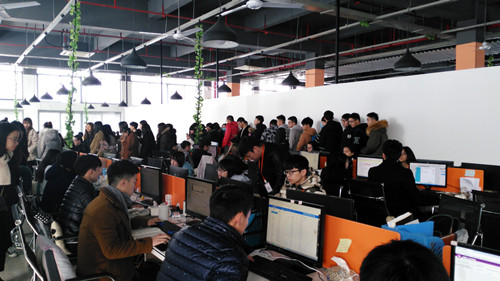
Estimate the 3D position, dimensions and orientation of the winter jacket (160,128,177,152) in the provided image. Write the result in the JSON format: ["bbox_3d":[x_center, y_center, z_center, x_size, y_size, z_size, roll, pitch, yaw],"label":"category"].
[{"bbox_3d":[-2.016,0.049,8.800,0.380,0.750,0.500,-1,2,-6],"label":"winter jacket"}]

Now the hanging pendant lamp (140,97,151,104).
[{"bbox_3d":[-3.255,-1.252,11.200,0.320,0.250,0.320,-5,5,-38],"label":"hanging pendant lamp"}]

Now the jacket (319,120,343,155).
[{"bbox_3d":[1.451,0.009,6.450,0.520,0.750,0.360,-1,3,-23],"label":"jacket"}]

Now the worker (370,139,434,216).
[{"bbox_3d":[1.673,0.686,3.933,0.800,1.390,0.580,-5,5,-38],"label":"worker"}]

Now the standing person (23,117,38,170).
[{"bbox_3d":[-4.232,0.428,6.900,0.480,1.710,0.380,1,3,30],"label":"standing person"}]

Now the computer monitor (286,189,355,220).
[{"bbox_3d":[0.457,0.545,2.342,0.150,0.400,0.510,-5,5,-42],"label":"computer monitor"}]

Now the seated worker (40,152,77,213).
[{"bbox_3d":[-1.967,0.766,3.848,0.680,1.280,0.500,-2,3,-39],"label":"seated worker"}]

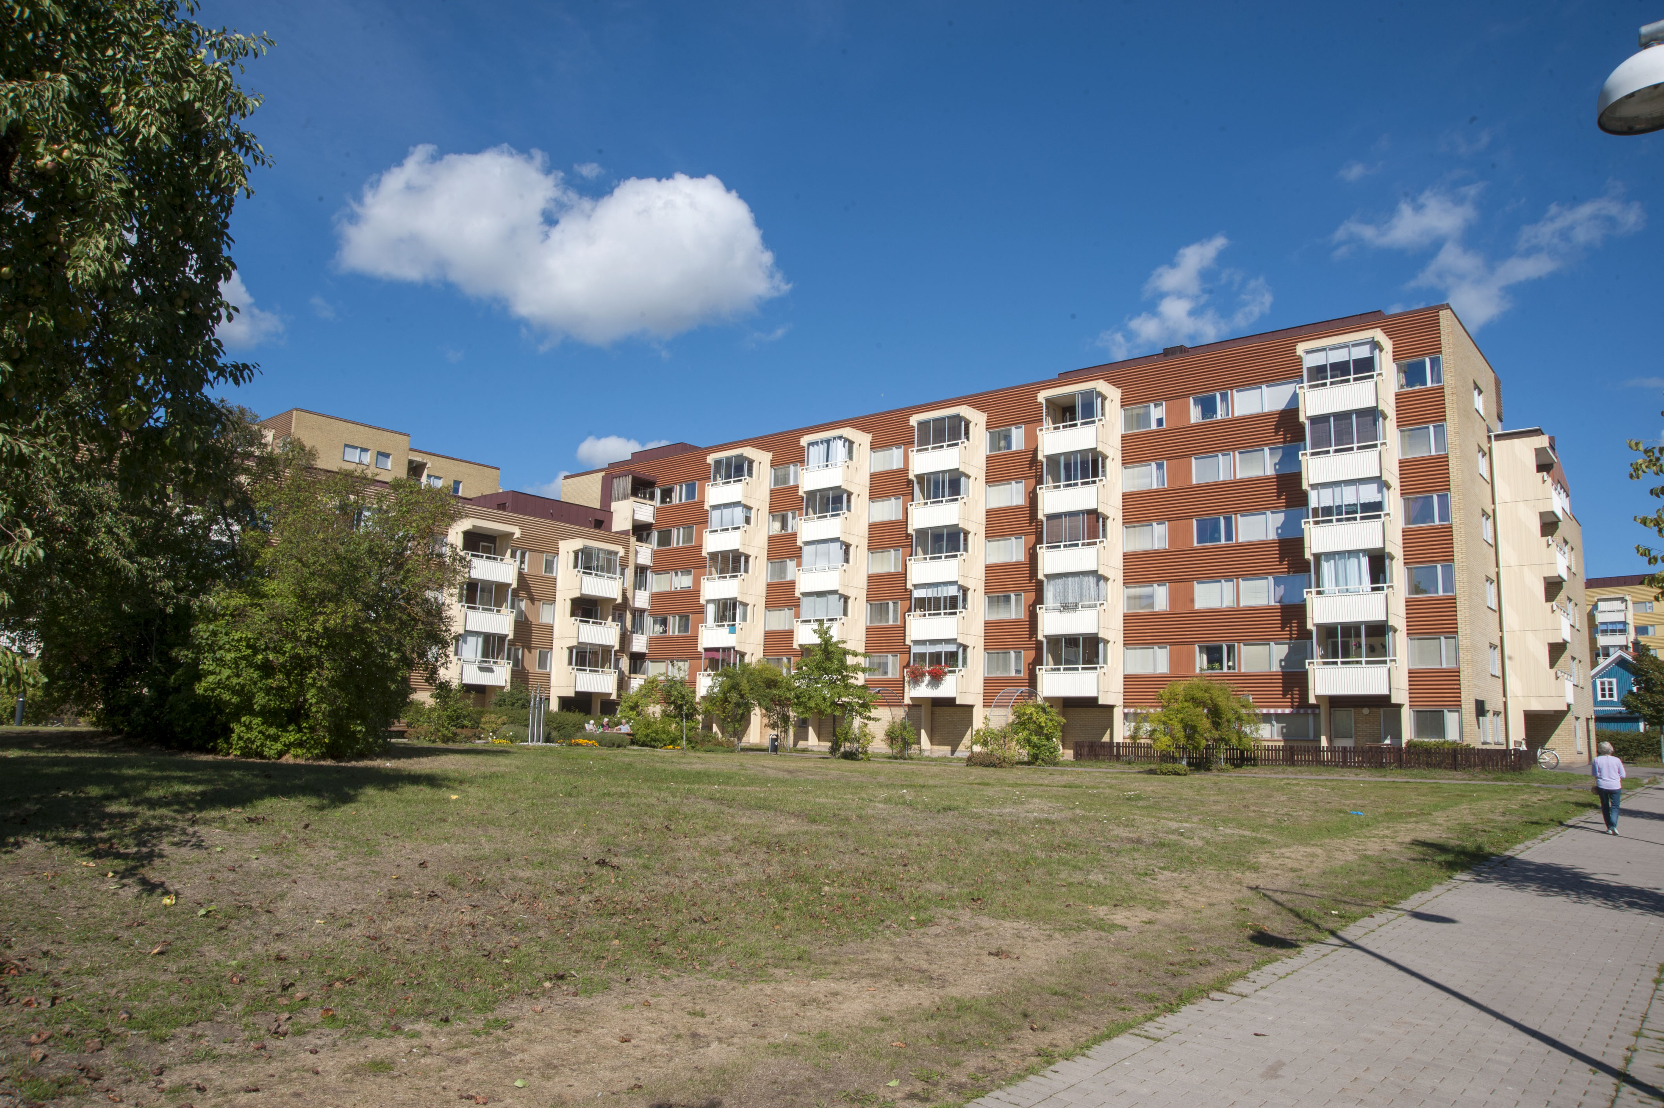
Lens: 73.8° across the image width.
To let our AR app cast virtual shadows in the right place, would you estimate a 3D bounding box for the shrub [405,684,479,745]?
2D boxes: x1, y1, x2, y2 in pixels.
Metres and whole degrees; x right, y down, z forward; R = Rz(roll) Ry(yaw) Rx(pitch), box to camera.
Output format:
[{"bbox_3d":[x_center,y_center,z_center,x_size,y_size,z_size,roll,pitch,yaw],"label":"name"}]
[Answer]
[{"bbox_3d":[-17.618,7.209,50.000,2.600,2.650,3.000,-6,-12,39],"label":"shrub"}]

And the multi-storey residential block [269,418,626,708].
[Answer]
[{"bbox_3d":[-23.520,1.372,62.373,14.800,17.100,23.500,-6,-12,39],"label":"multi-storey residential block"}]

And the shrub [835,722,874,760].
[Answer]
[{"bbox_3d":[0.937,7.933,47.000,1.500,1.600,1.400,-6,-12,39],"label":"shrub"}]

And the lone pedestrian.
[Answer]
[{"bbox_3d":[13.832,4.158,19.677,0.550,1.640,0.380,-5,-11,38],"label":"lone pedestrian"}]

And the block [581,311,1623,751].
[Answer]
[{"bbox_3d":[7.509,2.134,64.207,57.000,18.100,17.800,-6,-12,39],"label":"block"}]

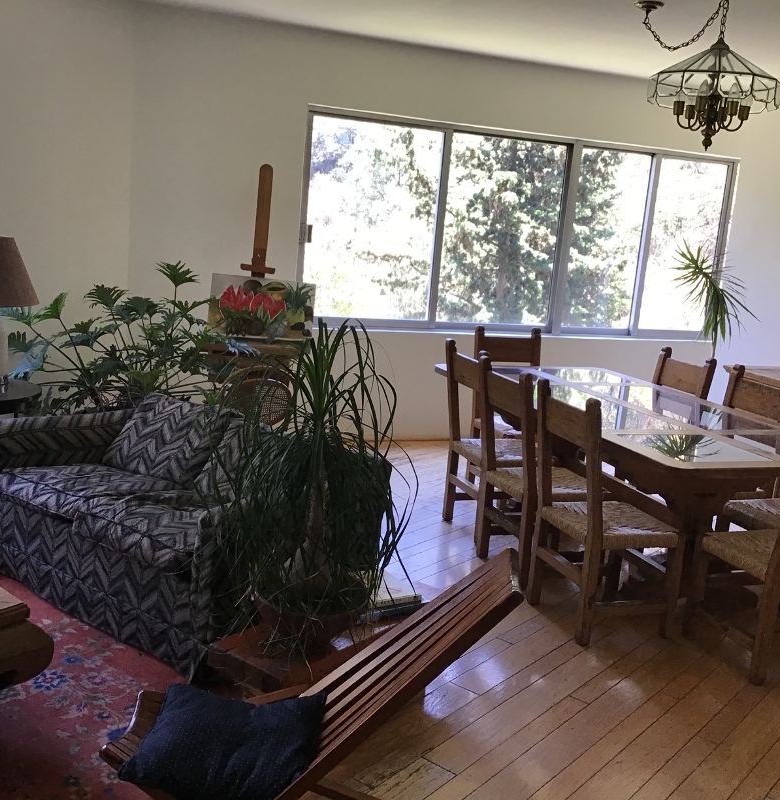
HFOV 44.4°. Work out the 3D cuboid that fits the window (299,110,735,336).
[{"bbox_3d":[1.015,-1.154,6.814,3.430,1.410,0.120,0,12,-22],"label":"window"}]

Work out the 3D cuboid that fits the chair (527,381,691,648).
[{"bbox_3d":[0.865,0.433,3.896,0.500,0.965,0.440,-1,13,-25],"label":"chair"}]

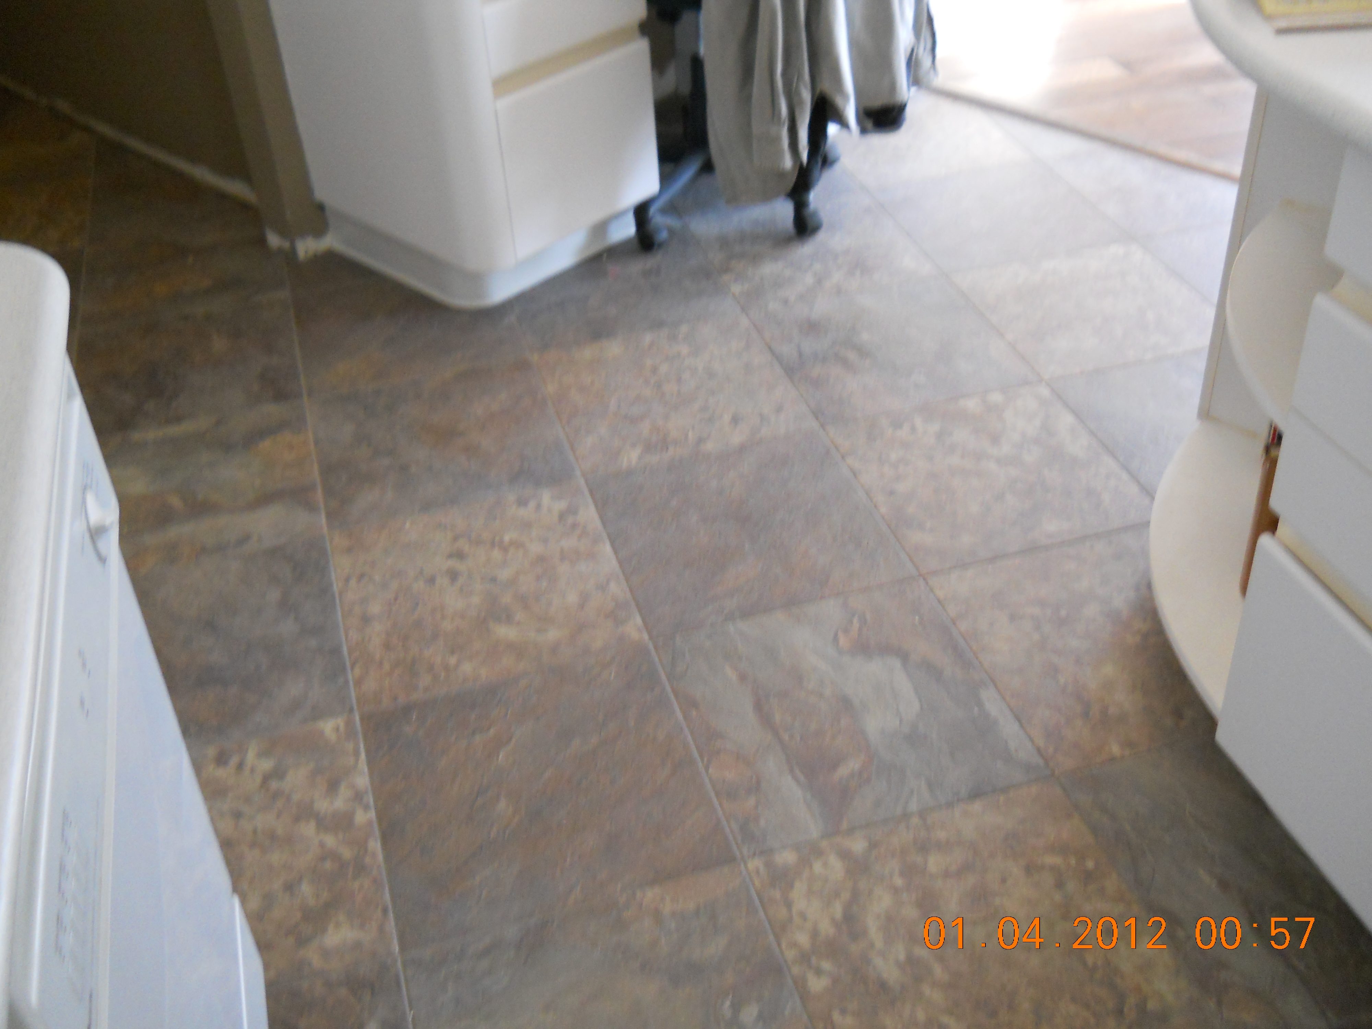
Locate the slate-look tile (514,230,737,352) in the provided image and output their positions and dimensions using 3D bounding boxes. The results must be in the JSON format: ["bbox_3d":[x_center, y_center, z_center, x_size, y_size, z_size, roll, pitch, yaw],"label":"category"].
[{"bbox_3d":[-0.139,-0.442,2.843,0.403,0.010,0.403,-12,38,-11],"label":"slate-look tile"}]

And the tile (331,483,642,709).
[{"bbox_3d":[-0.300,0.104,2.152,0.400,0.010,0.400,-12,38,-11],"label":"tile"}]

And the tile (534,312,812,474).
[{"bbox_3d":[-0.025,-0.211,2.532,0.403,0.010,0.403,-12,38,-11],"label":"tile"}]

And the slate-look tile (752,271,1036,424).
[{"bbox_3d":[0.359,-0.298,2.622,0.400,0.010,0.400,-12,38,-11],"label":"slate-look tile"}]

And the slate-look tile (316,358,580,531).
[{"bbox_3d":[-0.415,-0.128,2.466,0.400,0.010,0.400,-12,38,-11],"label":"slate-look tile"}]

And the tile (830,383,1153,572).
[{"bbox_3d":[0.474,-0.067,2.309,0.400,0.010,0.400,-12,38,-11],"label":"tile"}]

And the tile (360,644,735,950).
[{"bbox_3d":[-0.186,0.335,1.839,0.400,0.010,0.400,-12,38,-11],"label":"tile"}]

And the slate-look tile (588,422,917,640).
[{"bbox_3d":[0.088,0.019,2.221,0.403,0.010,0.403,-12,38,-11],"label":"slate-look tile"}]

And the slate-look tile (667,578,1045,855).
[{"bbox_3d":[0.201,0.250,1.910,0.403,0.010,0.403,-12,38,-11],"label":"slate-look tile"}]

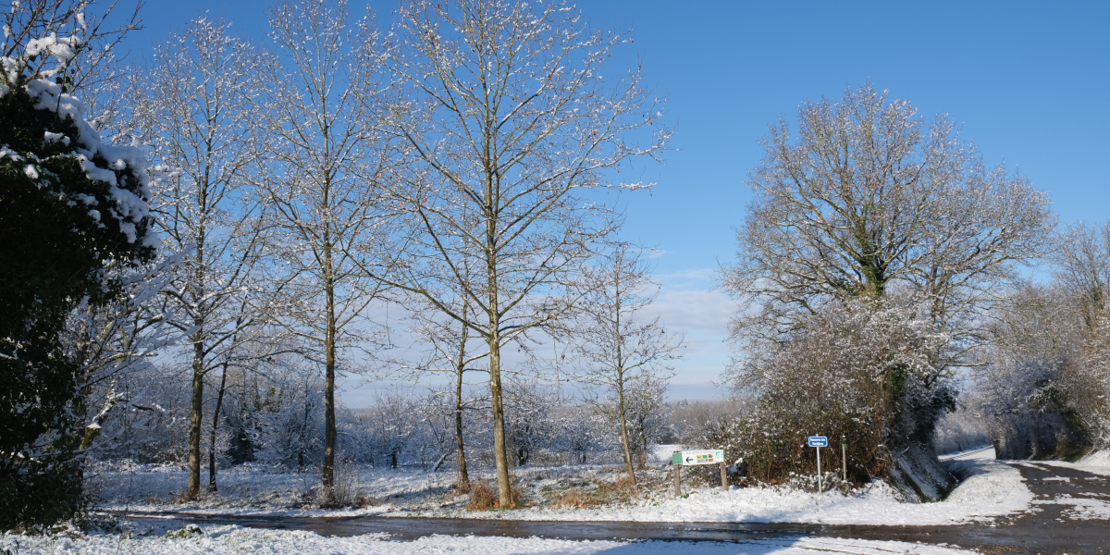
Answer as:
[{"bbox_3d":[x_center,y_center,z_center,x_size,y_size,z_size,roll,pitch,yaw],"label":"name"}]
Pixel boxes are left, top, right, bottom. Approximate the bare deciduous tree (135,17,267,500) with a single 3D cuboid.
[{"bbox_3d":[-10.219,-0.920,24.042,3.794,14.241,3.604,-1,-10,0],"label":"bare deciduous tree"}]

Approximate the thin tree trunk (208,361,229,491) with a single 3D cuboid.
[{"bbox_3d":[-10.692,4.707,26.471,0.600,4.084,0.459,-1,-10,0],"label":"thin tree trunk"}]

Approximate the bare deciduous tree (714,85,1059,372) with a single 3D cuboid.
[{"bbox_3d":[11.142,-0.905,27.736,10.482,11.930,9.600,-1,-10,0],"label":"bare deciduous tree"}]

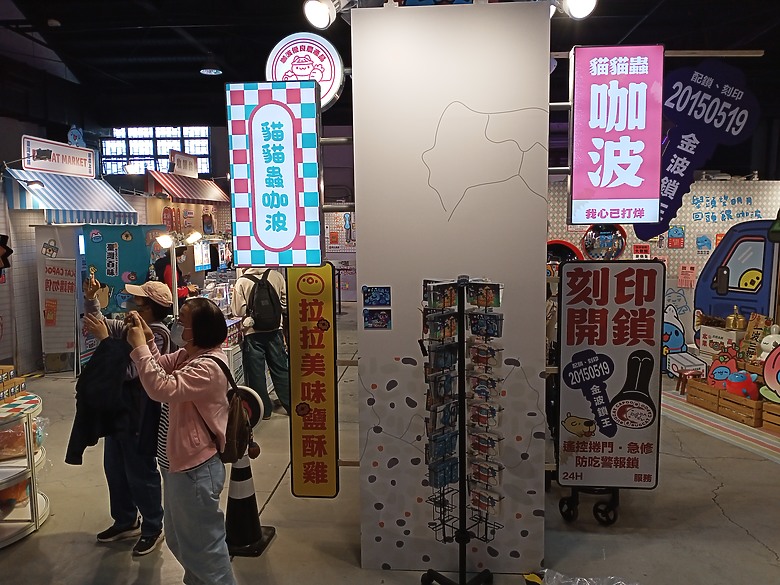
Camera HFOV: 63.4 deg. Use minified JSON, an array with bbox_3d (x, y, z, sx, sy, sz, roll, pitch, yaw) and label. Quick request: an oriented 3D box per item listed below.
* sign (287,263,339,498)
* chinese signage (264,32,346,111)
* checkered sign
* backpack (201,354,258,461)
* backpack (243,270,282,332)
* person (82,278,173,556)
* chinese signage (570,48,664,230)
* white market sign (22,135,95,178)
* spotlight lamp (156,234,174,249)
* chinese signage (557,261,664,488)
[{"bbox_3d":[-0.424,0.502,3.559,0.265,1.334,0.080,0,6,4],"label":"sign"},{"bbox_3d":[-0.453,-1.185,3.406,0.409,0.409,0.110,0,6,4],"label":"chinese signage"},{"bbox_3d":[-0.597,-0.612,3.331,0.462,0.945,0.120,0,6,4],"label":"checkered sign"},{"bbox_3d":[-0.695,0.519,2.800,0.220,0.440,0.270,-1,6,-6],"label":"backpack"},{"bbox_3d":[-1.187,0.085,5.920,0.330,0.550,0.210,-1,6,0],"label":"backpack"},{"bbox_3d":[-1.530,0.700,3.700,0.480,1.570,0.480,-3,6,-21],"label":"person"},{"bbox_3d":[1.138,-0.783,3.202,0.433,0.861,0.120,0,6,4],"label":"chinese signage"},{"bbox_3d":[-4.270,-1.748,8.200,0.060,0.400,1.480,0,6,4],"label":"white market sign"},{"bbox_3d":[-2.171,-0.493,6.100,0.160,0.120,0.110,2,21,21],"label":"spotlight lamp"},{"bbox_3d":[1.161,0.441,3.351,0.514,1.208,0.080,0,6,4],"label":"chinese signage"}]

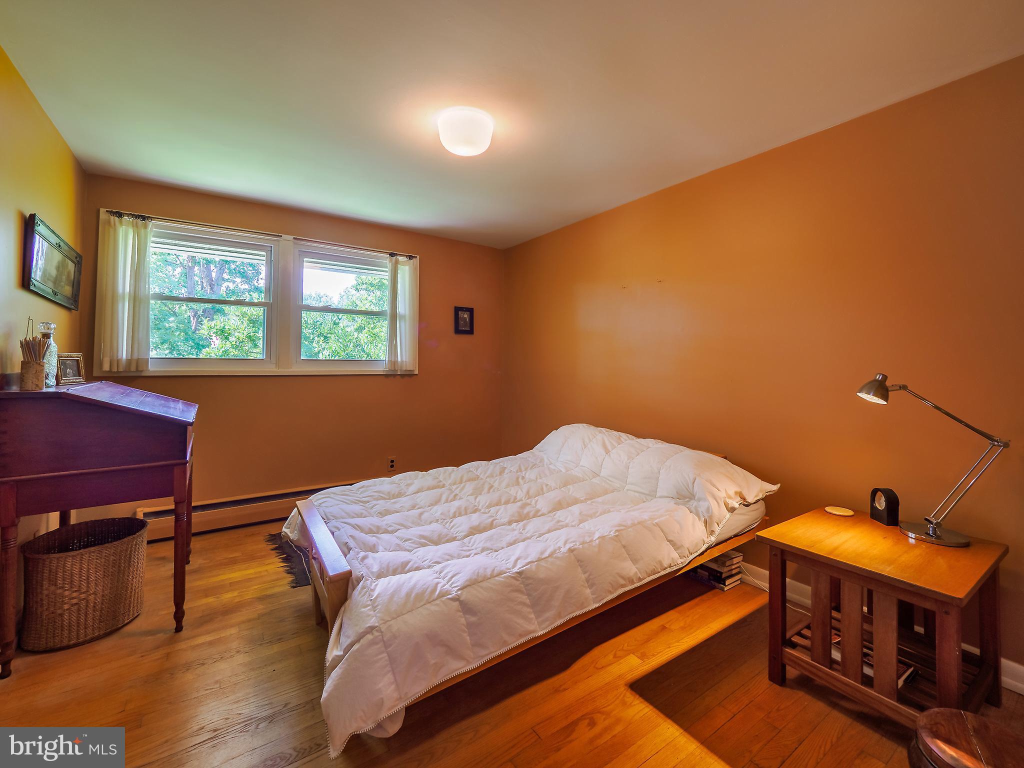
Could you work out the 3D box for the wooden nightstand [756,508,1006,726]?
[{"bbox_3d":[1.381,0.870,1.565,0.639,0.545,0.558,-1,1,-34],"label":"wooden nightstand"}]

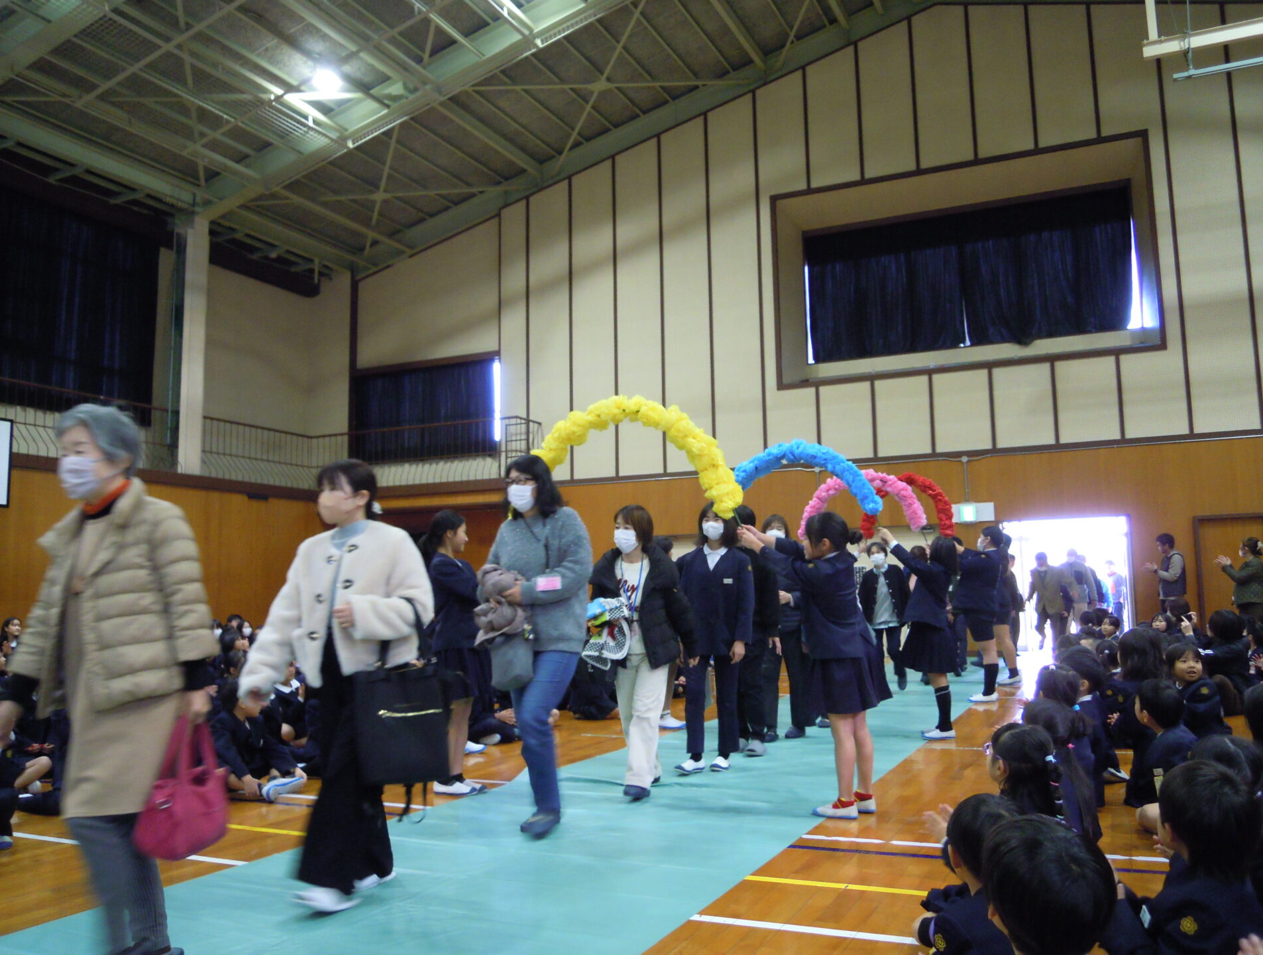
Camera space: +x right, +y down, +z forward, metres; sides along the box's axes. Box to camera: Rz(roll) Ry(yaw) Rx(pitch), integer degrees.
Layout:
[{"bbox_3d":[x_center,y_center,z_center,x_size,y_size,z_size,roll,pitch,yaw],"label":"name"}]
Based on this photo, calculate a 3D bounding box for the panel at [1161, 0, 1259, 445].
[{"bbox_3d":[8.324,-3.875,14.902,0.869,6.507,0.050,-4,-7,25],"label":"panel"}]

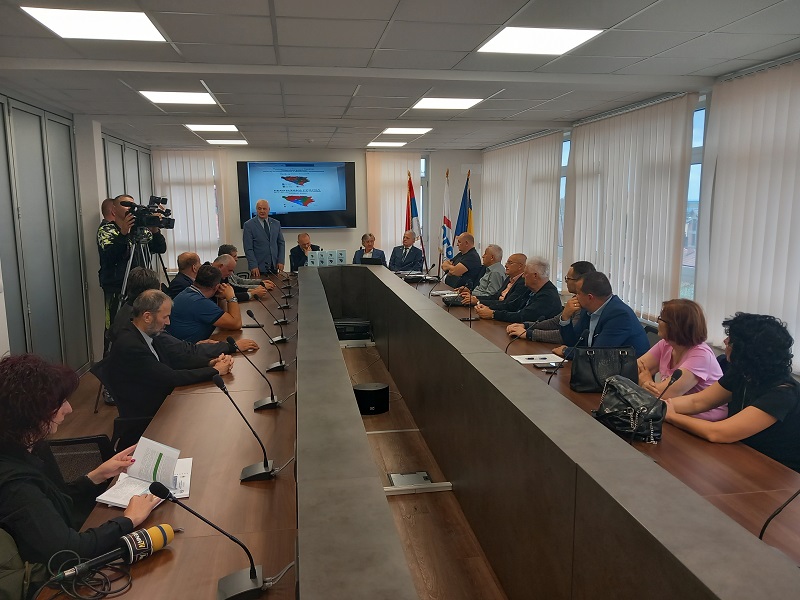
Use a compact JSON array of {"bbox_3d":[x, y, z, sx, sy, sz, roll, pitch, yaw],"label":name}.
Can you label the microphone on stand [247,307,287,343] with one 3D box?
[{"bbox_3d":[-0.918,0.150,4.359,0.220,0.310,0.100,-2,9,-9],"label":"microphone on stand"}]

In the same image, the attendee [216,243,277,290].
[{"bbox_3d":[-1.849,-0.016,7.327,0.760,1.260,0.540,-3,9,-15],"label":"attendee"}]

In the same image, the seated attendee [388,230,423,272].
[{"bbox_3d":[0.097,-0.382,9.306,0.550,1.300,0.720,-1,9,-2],"label":"seated attendee"}]

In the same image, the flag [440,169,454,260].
[{"bbox_3d":[0.836,-1.524,11.072,0.260,1.580,0.180,-2,9,-9],"label":"flag"}]

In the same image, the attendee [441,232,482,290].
[{"bbox_3d":[0.720,-0.155,7.776,0.740,1.370,0.540,-1,9,-6],"label":"attendee"}]

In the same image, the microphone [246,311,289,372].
[{"bbox_3d":[-0.784,0.247,3.668,0.220,0.360,0.110,-3,9,-18],"label":"microphone"}]

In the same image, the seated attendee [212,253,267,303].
[{"bbox_3d":[-1.857,0.121,6.608,0.830,1.240,0.520,-2,9,-9],"label":"seated attendee"}]

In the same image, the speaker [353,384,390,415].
[{"bbox_3d":[-0.235,0.824,5.196,0.300,0.200,0.200,-2,9,-9],"label":"speaker"}]

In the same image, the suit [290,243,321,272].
[{"bbox_3d":[-1.391,-0.520,9.144,0.520,0.680,0.450,-2,9,-9],"label":"suit"}]

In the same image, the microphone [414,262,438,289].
[{"bbox_3d":[0.264,-0.242,6.741,0.280,0.340,0.130,-2,9,-9],"label":"microphone"}]

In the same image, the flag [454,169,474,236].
[{"bbox_3d":[1.152,-1.573,11.116,0.380,1.500,0.200,-2,9,-9],"label":"flag"}]

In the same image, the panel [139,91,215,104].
[{"bbox_3d":[-2.087,-1.916,5.911,0.600,0.040,0.600,-2,9,-9],"label":"panel"}]

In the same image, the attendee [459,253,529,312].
[{"bbox_3d":[0.964,0.197,5.724,0.800,1.270,0.550,-1,9,-6],"label":"attendee"}]

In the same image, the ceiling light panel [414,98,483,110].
[{"bbox_3d":[0.438,-1.844,5.858,0.590,0.040,0.590,-2,9,-9],"label":"ceiling light panel"}]

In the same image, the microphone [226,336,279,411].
[{"bbox_3d":[-0.703,0.351,2.980,0.235,0.360,0.110,-4,9,-21],"label":"microphone"}]

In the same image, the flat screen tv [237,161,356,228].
[{"bbox_3d":[-1.710,-1.751,10.510,1.930,1.100,0.070,-2,9,-9],"label":"flat screen tv"}]

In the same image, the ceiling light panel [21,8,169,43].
[{"bbox_3d":[-1.673,-1.537,3.490,0.600,0.040,0.600,-2,9,-9],"label":"ceiling light panel"}]

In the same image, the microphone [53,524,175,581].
[{"bbox_3d":[-0.756,0.682,1.688,0.285,0.078,0.078,-13,15,-37],"label":"microphone"}]

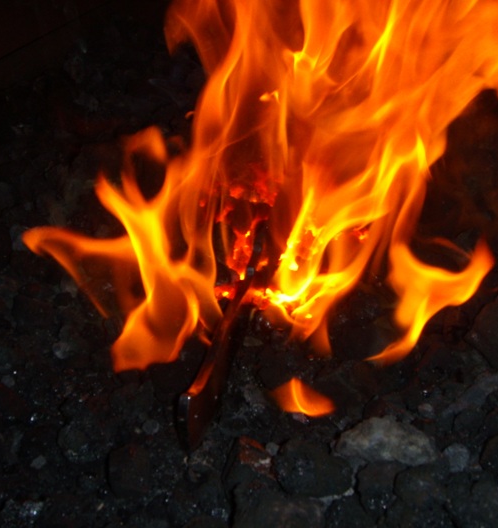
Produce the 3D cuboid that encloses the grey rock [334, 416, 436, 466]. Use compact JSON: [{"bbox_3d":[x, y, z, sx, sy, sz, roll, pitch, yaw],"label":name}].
[{"bbox_3d":[0.126,0.163,0.709,0.097,0.049,0.068,0,35,0],"label":"grey rock"}]

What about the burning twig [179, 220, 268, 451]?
[{"bbox_3d":[-0.019,0.052,0.824,0.045,0.050,0.322,7,39,10],"label":"burning twig"}]

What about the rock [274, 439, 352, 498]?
[{"bbox_3d":[0.056,0.181,0.683,0.069,0.047,0.057,0,35,0],"label":"rock"}]

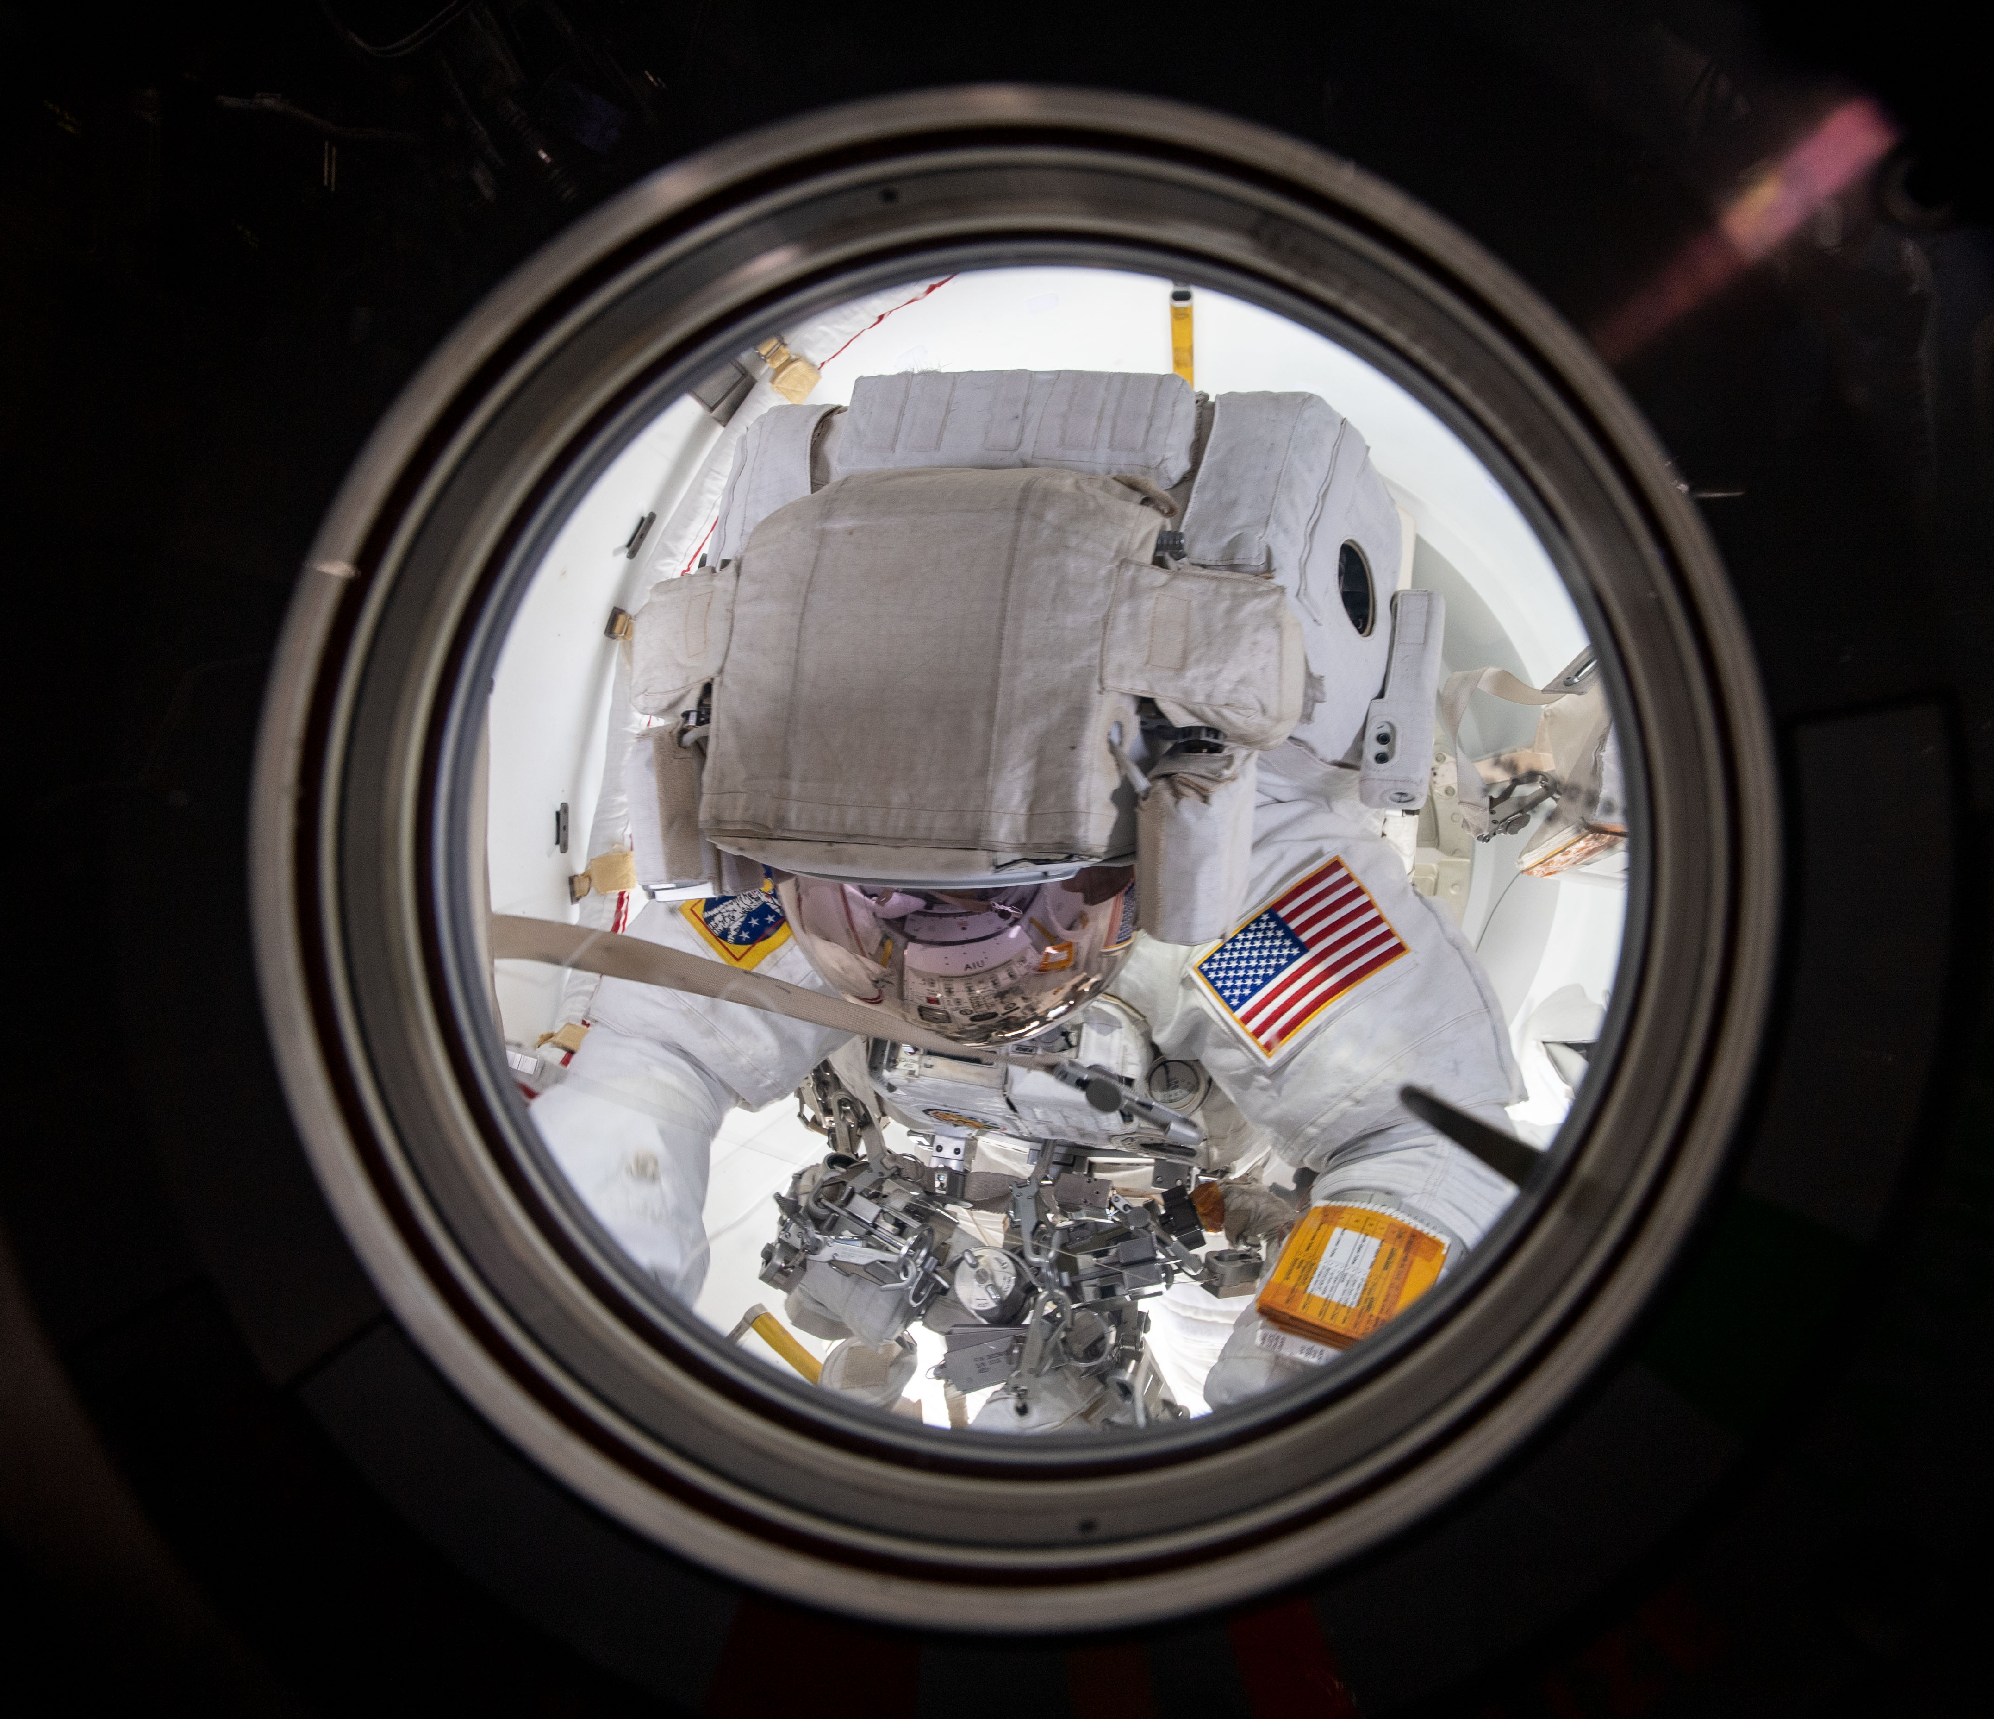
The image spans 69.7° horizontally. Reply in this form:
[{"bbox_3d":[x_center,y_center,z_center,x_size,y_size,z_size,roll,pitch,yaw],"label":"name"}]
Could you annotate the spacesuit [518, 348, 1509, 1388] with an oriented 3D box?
[{"bbox_3d":[0.098,0.294,1.918,1.000,0.880,1.800,1,-27,12],"label":"spacesuit"}]

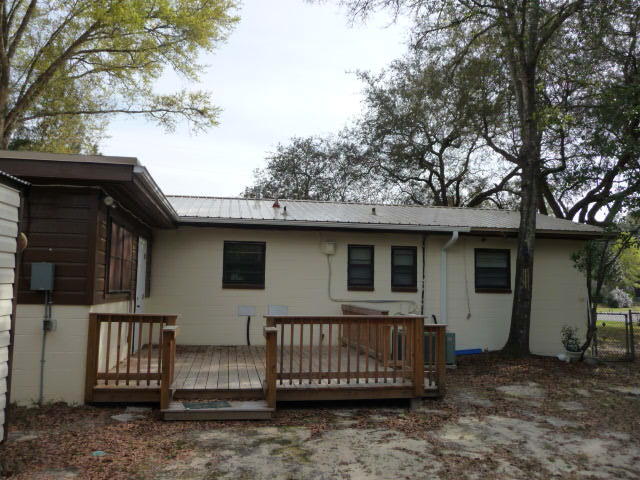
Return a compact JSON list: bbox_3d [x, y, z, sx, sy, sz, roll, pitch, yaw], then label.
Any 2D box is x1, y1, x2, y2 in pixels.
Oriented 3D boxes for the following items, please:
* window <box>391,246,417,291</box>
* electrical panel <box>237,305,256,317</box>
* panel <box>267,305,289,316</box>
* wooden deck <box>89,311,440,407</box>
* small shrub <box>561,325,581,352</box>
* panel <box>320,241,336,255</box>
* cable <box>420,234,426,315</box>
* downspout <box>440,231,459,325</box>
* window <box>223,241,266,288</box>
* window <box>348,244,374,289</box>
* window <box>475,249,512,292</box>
[{"bbox_3d":[1.973,0.693,12.084,0.634,1.050,0.120,2,-6,-10],"label":"window"},{"bbox_3d":[-1.585,1.540,11.295,0.410,0.250,0.120,2,-6,-10],"label":"electrical panel"},{"bbox_3d":[-0.915,1.564,11.413,0.470,0.260,0.120,2,-6,-10],"label":"panel"},{"bbox_3d":[-0.947,1.729,8.851,4.570,1.140,5.000,2,-6,-10],"label":"wooden deck"},{"bbox_3d":[5.939,2.358,12.285,0.420,0.630,0.380,2,-6,-10],"label":"small shrub"},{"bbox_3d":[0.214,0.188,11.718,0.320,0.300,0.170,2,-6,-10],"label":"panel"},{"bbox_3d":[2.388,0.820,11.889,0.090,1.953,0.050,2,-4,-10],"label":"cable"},{"bbox_3d":[2.978,1.138,11.897,0.150,2.630,0.620,2,-6,-10],"label":"downspout"},{"bbox_3d":[-1.662,0.565,11.443,0.955,1.035,0.120,2,-6,-10],"label":"window"},{"bbox_3d":[0.953,0.653,11.905,0.628,1.045,0.120,2,-6,-10],"label":"window"},{"bbox_3d":[4.174,0.759,12.473,0.932,1.040,0.120,2,-6,-10],"label":"window"}]

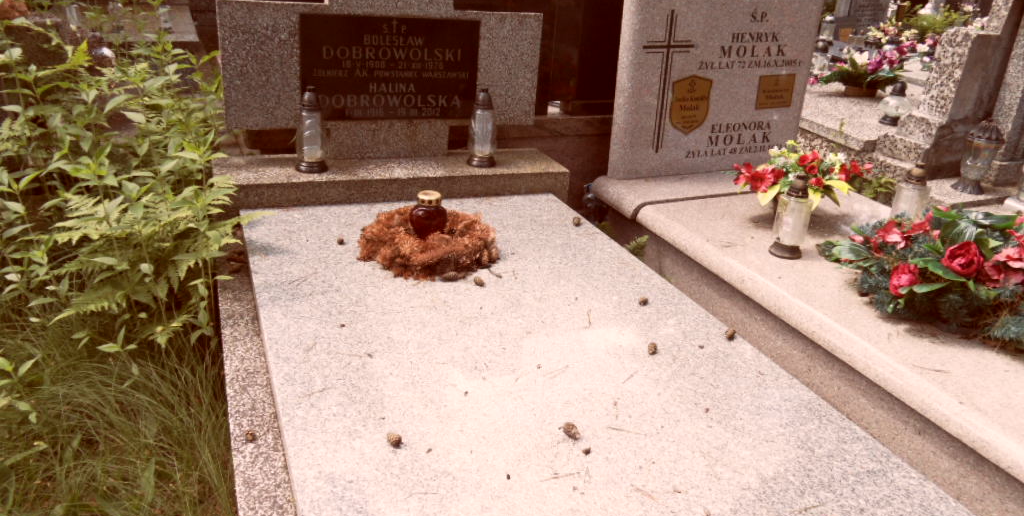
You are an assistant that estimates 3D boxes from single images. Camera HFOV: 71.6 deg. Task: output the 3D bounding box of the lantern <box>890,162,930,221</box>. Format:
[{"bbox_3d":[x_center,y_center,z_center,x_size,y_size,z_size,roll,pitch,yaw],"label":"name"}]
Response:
[{"bbox_3d":[1.331,-0.178,2.360,0.105,0.275,0.105,-6,25,-22],"label":"lantern"}]

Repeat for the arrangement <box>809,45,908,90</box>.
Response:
[{"bbox_3d":[2.154,-1.168,4.400,0.530,0.270,0.360,15,25,22],"label":"arrangement"}]

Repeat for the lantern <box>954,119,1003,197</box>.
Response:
[{"bbox_3d":[1.872,-0.404,2.836,0.150,0.293,0.150,-5,26,-23],"label":"lantern"}]

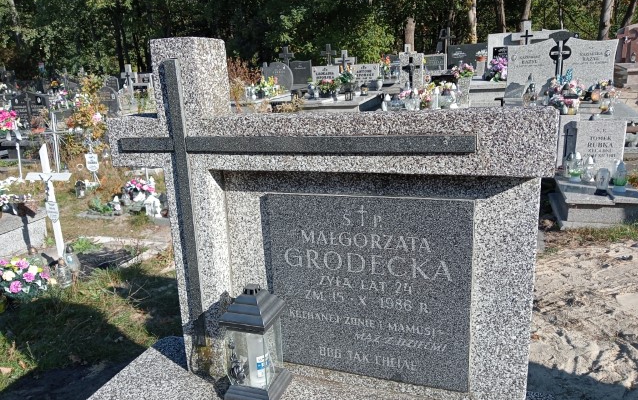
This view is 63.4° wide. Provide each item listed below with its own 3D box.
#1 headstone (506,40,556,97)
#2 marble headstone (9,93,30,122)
[{"bbox_3d":[3.159,-1.950,7.762,0.680,0.820,0.100,3,16,21],"label":"headstone"},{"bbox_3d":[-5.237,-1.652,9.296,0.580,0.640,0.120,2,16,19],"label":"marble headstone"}]

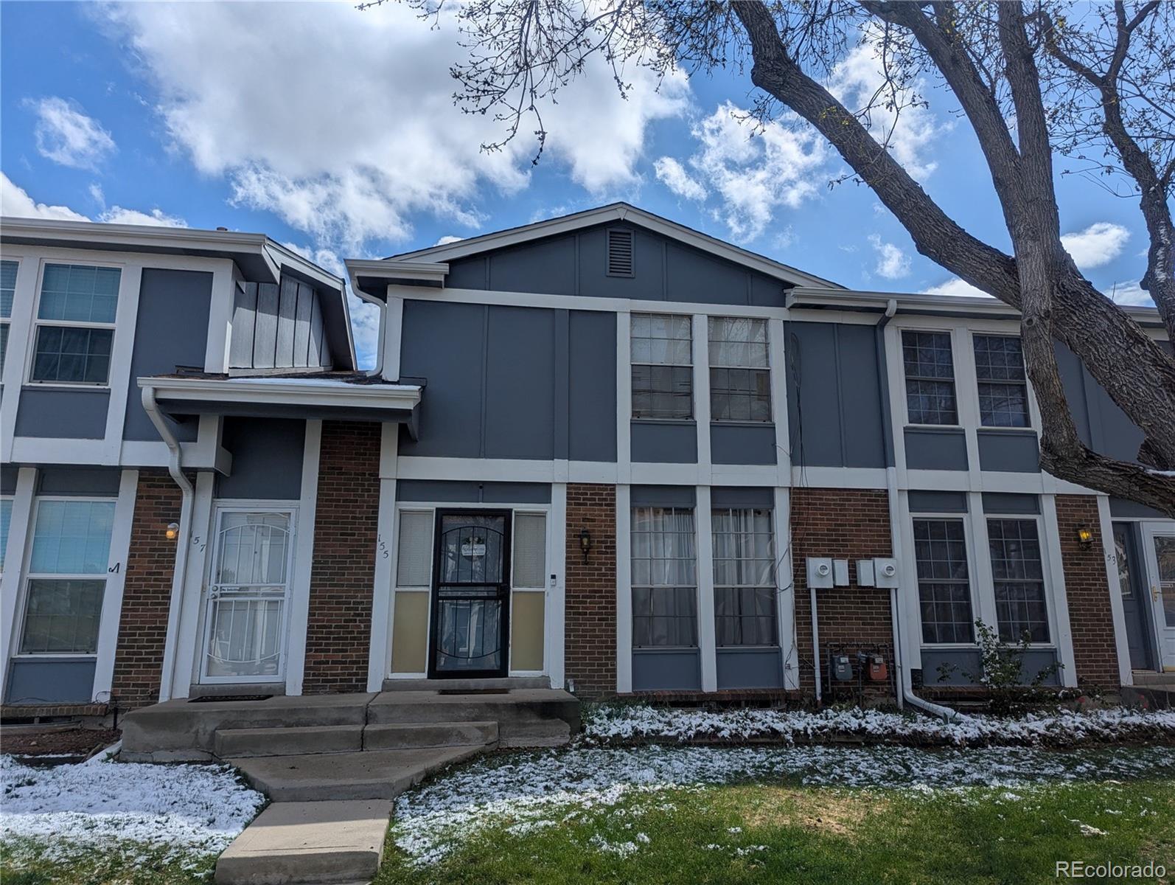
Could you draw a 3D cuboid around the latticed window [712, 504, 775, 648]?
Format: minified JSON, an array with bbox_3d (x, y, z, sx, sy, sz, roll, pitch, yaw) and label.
[{"bbox_3d":[2.041,1.737,10.619,0.838,1.772,0.090,2,-13,-7],"label":"latticed window"}]

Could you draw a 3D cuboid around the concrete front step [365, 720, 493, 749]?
[{"bbox_3d":[-1.608,3.035,8.455,1.355,0.186,0.320,2,-11,-8],"label":"concrete front step"}]

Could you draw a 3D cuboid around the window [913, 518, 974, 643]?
[{"bbox_3d":[4.716,1.814,10.792,0.754,1.647,0.100,2,-12,-8],"label":"window"}]

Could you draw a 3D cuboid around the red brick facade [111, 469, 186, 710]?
[{"bbox_3d":[-5.040,1.670,9.496,0.627,2.710,0.120,2,-12,-8],"label":"red brick facade"}]

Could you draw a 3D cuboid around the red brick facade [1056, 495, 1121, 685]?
[{"bbox_3d":[6.797,2.007,11.152,0.632,2.592,0.120,2,-13,-7],"label":"red brick facade"}]

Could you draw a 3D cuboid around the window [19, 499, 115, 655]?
[{"bbox_3d":[-5.949,1.534,9.386,0.836,1.759,0.100,2,-13,-7],"label":"window"}]

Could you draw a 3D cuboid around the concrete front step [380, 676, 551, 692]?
[{"bbox_3d":[-1.456,2.924,9.901,1.998,0.143,0.200,2,-13,-7],"label":"concrete front step"}]

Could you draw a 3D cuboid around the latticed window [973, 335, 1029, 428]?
[{"bbox_3d":[5.835,-0.878,11.495,0.787,1.370,0.100,2,-12,-8],"label":"latticed window"}]

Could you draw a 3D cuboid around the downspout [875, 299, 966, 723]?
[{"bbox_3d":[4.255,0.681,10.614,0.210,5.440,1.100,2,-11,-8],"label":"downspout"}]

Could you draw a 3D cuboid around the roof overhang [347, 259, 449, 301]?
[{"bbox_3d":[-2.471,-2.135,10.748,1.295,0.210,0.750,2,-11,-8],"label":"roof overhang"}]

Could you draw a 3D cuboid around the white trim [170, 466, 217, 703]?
[{"bbox_3d":[-4.603,1.624,9.504,0.203,2.597,0.050,2,-12,-8],"label":"white trim"}]

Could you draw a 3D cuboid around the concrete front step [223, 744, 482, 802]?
[{"bbox_3d":[-1.997,2.753,6.775,2.300,0.120,1.650,2,-13,-7],"label":"concrete front step"}]

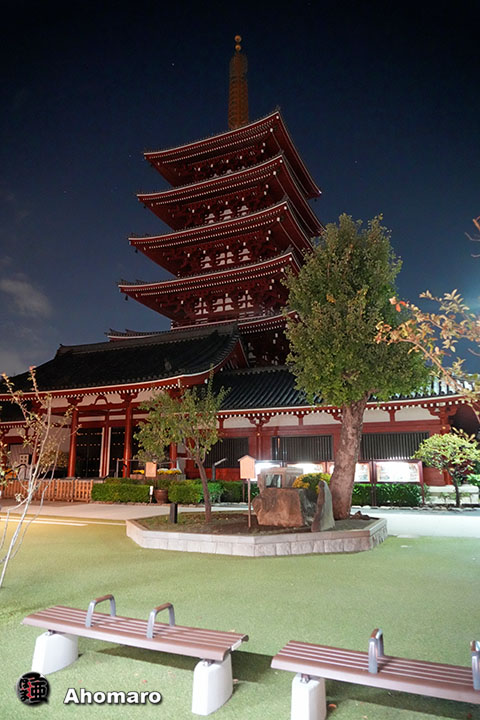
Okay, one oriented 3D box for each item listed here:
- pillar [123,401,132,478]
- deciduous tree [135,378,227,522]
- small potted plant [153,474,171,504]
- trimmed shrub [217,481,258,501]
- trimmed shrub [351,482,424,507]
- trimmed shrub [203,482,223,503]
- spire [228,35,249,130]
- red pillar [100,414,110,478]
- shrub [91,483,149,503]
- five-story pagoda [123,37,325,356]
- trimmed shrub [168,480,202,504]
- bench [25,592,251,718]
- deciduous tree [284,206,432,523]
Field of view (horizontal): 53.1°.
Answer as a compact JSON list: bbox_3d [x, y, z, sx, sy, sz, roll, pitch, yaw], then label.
[{"bbox_3d":[-6.058,4.243,25.891,0.370,4.130,0.370,-6,-13,24],"label":"pillar"},{"bbox_3d":[-1.397,2.091,11.366,2.150,3.360,1.950,0,-12,0],"label":"deciduous tree"},{"bbox_3d":[-3.341,5.533,20.544,0.720,1.146,0.720,0,-12,0],"label":"small potted plant"},{"bbox_3d":[0.005,5.390,19.686,1.700,0.860,0.850,-4,-13,20],"label":"trimmed shrub"},{"bbox_3d":[5.494,5.093,18.332,2.850,0.850,0.900,-4,-13,19],"label":"trimmed shrub"},{"bbox_3d":[-1.215,5.834,21.203,0.850,0.821,0.800,-3,-12,12],"label":"trimmed shrub"},{"bbox_3d":[-0.173,-33.214,57.779,2.400,14.241,2.400,0,-12,0],"label":"spire"},{"bbox_3d":[-8.710,5.573,31.260,0.360,4.105,0.360,-5,-13,23],"label":"red pillar"},{"bbox_3d":[-5.185,5.939,21.588,2.689,0.790,0.800,-3,-12,13],"label":"shrub"},{"bbox_3d":[-0.091,-15.135,54.246,19.200,50.800,19.200,-6,-13,24],"label":"five-story pagoda"},{"bbox_3d":[-2.130,5.301,19.215,1.250,0.840,0.800,-4,-13,20],"label":"trimmed shrub"},{"bbox_3d":[-0.895,2.266,3.872,1.924,0.580,0.399,-5,-13,23],"label":"bench"},{"bbox_3d":[3.121,0.045,12.987,3.750,8.135,3.600,-5,-13,23],"label":"deciduous tree"}]

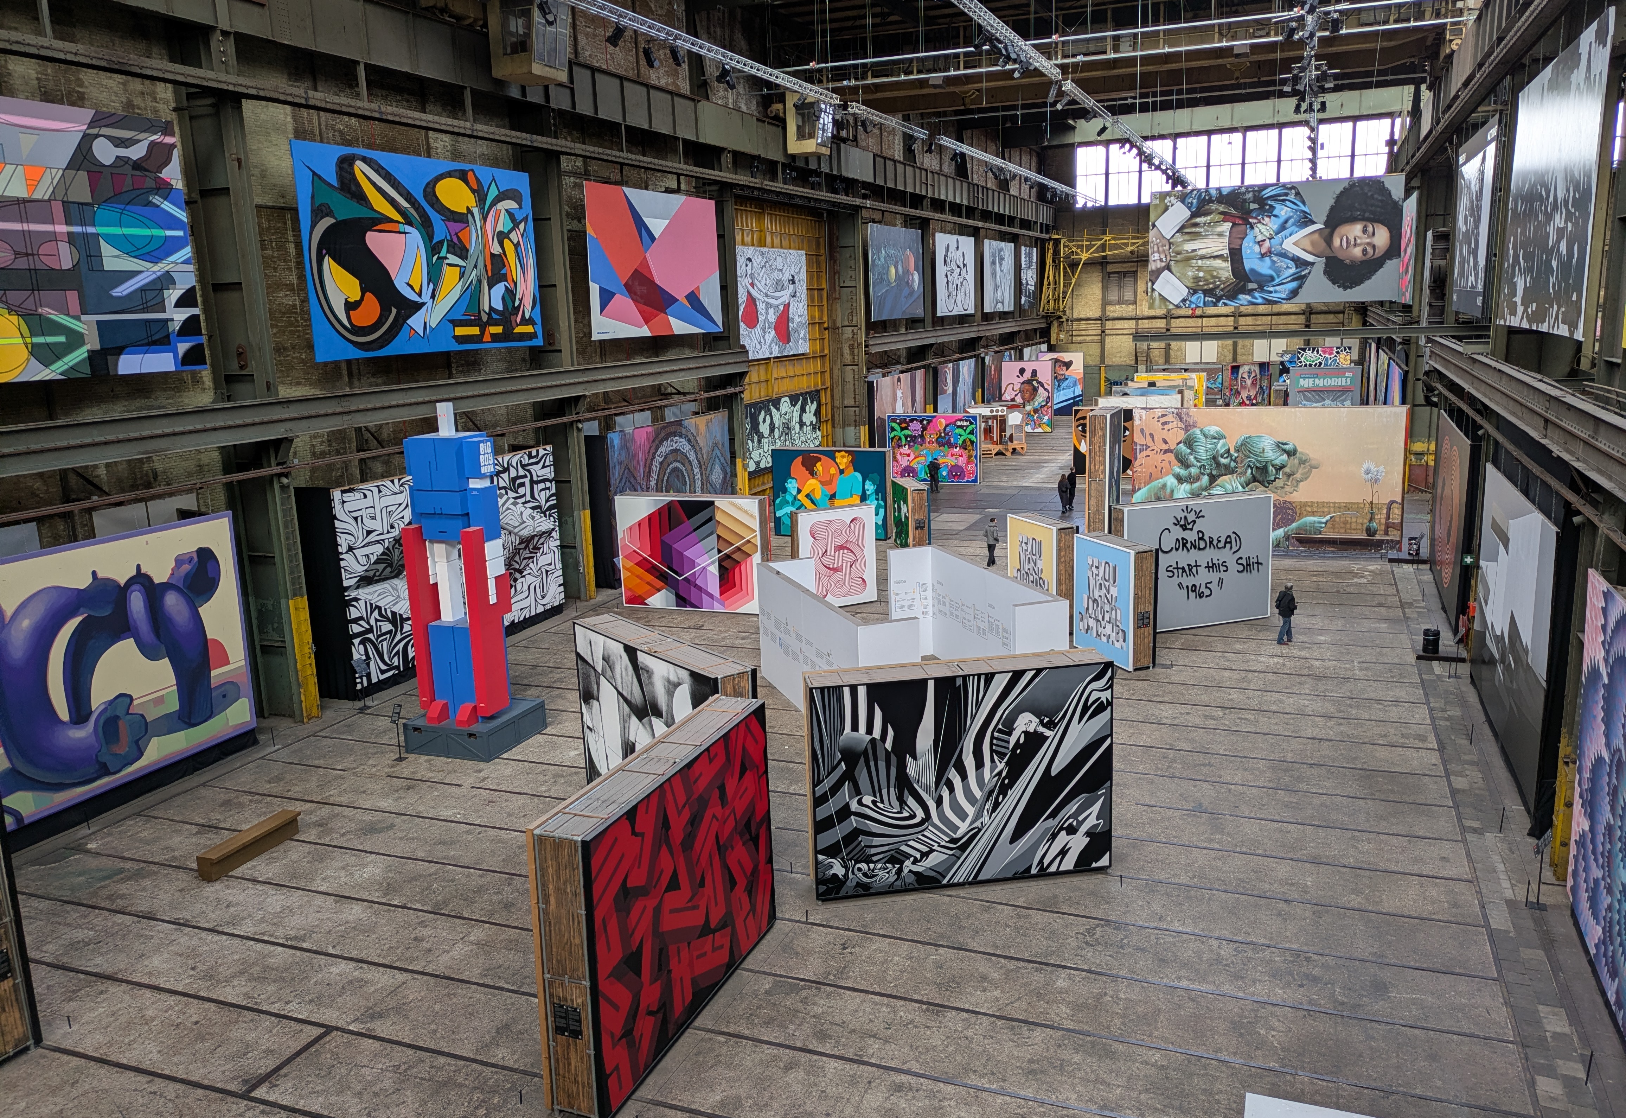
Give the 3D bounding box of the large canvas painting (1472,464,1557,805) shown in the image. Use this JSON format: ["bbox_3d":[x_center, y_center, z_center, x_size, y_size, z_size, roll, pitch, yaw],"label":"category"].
[{"bbox_3d":[14.075,1.165,23.773,0.120,4.980,8.900,3,13,23],"label":"large canvas painting"}]

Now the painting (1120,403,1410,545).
[{"bbox_3d":[16.267,-2.954,42.616,9.100,5.023,0.400,3,13,23],"label":"painting"}]

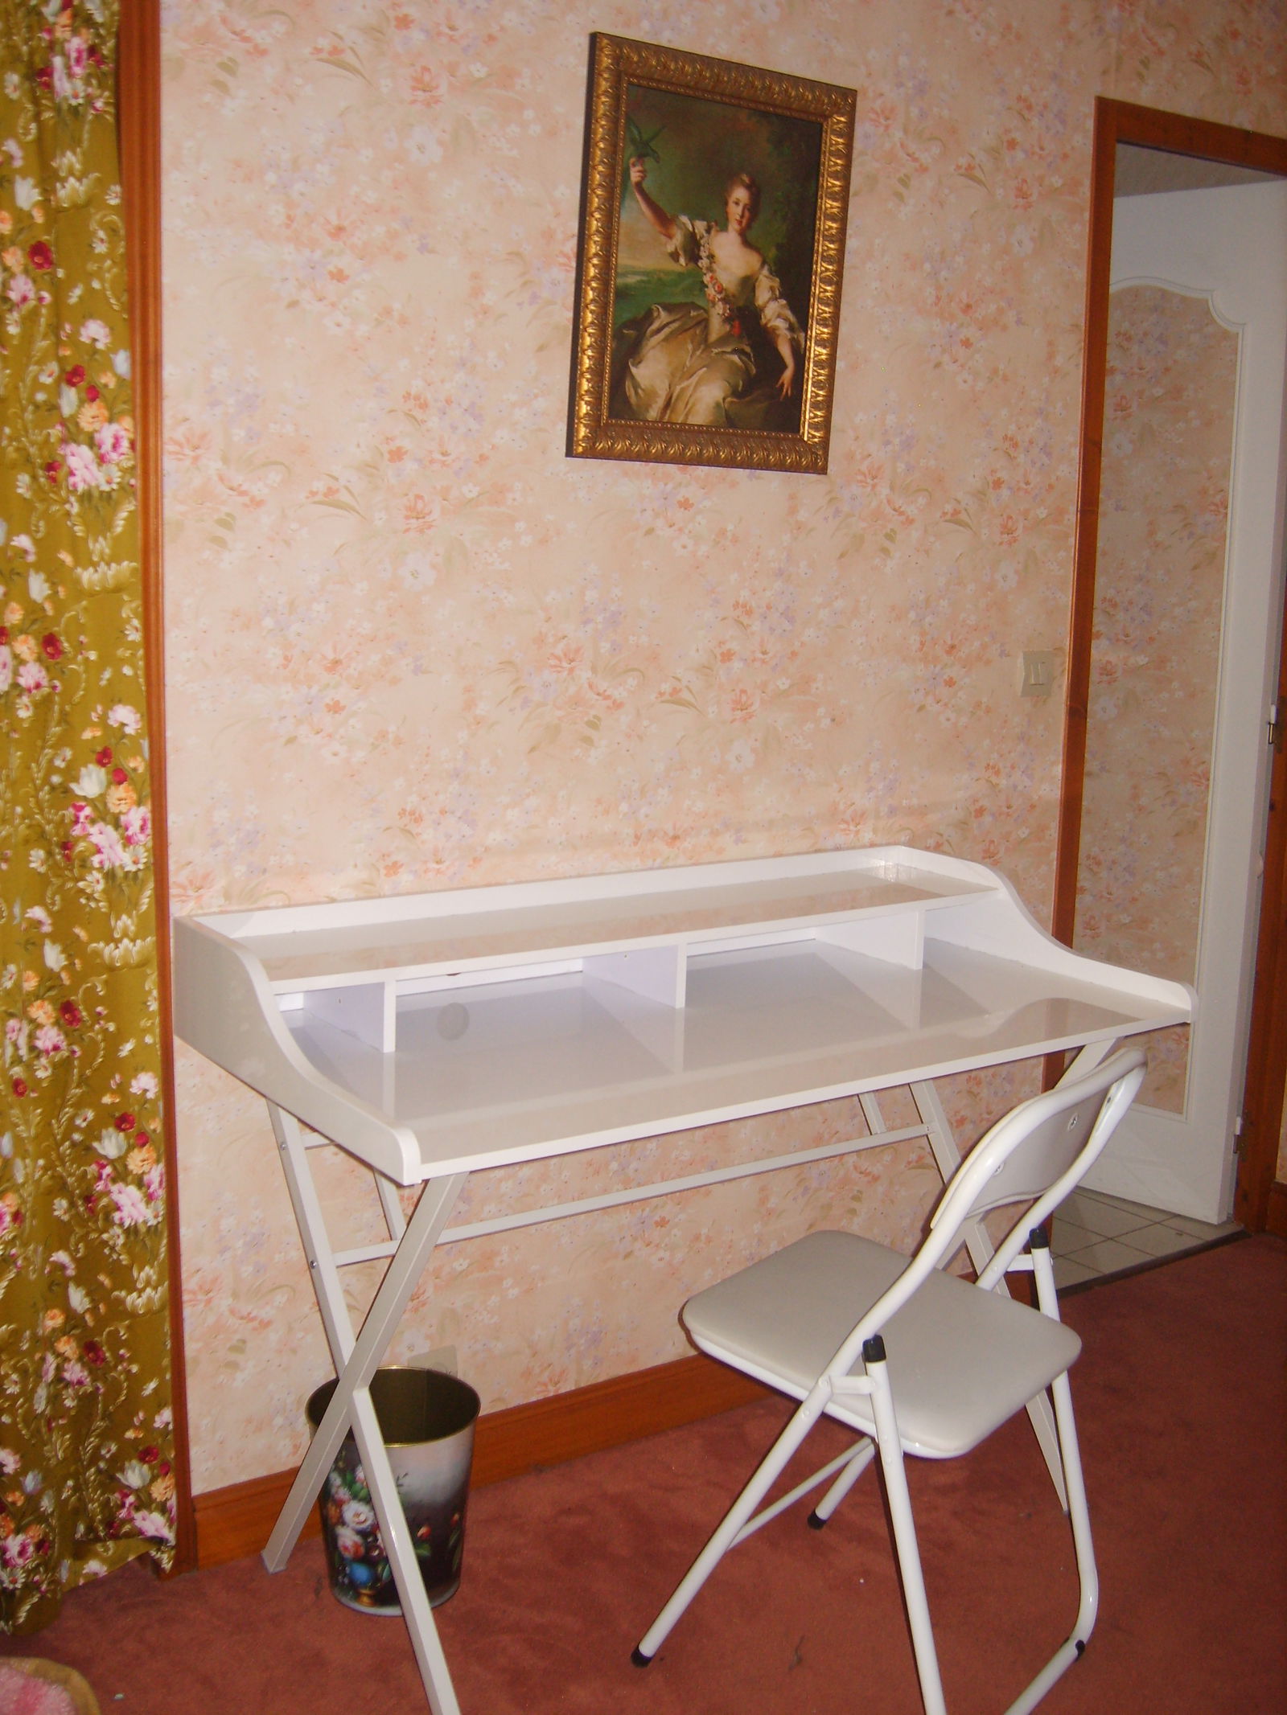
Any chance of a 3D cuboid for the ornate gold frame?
[{"bbox_3d":[0.102,-0.826,2.428,0.445,0.557,0.027,-4,15,-33],"label":"ornate gold frame"}]

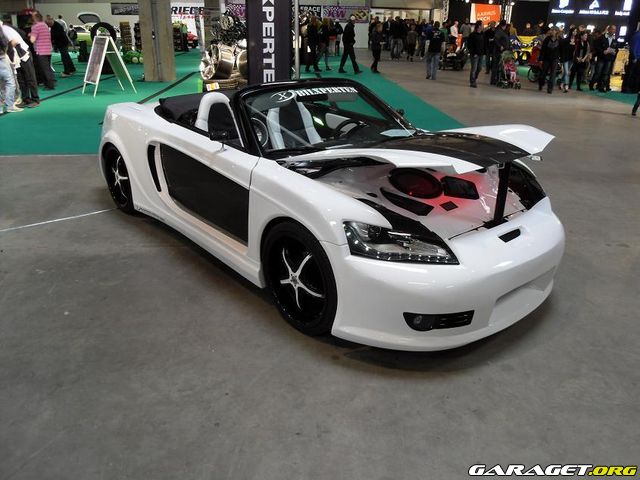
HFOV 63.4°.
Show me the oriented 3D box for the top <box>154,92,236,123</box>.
[{"bbox_3d":[-0.736,-1.144,4.443,1.150,0.200,0.500,-18,30,-38],"label":"top"}]

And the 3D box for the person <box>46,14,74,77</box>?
[{"bbox_3d":[-7.172,-5.376,14.308,0.650,1.620,0.550,-11,27,-27],"label":"person"}]

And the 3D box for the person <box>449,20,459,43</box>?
[{"bbox_3d":[6.345,-9.452,24.823,0.380,1.800,0.500,16,27,30],"label":"person"}]

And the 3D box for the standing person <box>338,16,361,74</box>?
[{"bbox_3d":[1.089,-6.620,17.649,0.720,1.810,0.500,4,23,4],"label":"standing person"}]

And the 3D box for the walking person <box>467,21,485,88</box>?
[{"bbox_3d":[4.338,-5.150,14.405,0.420,1.750,0.500,14,26,28],"label":"walking person"}]

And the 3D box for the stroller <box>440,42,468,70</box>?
[{"bbox_3d":[5.044,-6.933,19.559,0.700,1.000,0.900,6,24,9],"label":"stroller"}]

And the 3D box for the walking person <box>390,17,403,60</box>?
[{"bbox_3d":[3.685,-9.557,24.719,0.520,1.860,0.500,7,23,11],"label":"walking person"}]

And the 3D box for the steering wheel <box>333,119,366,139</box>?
[{"bbox_3d":[0.164,-0.759,3.931,0.360,0.360,0.090,-18,55,-38],"label":"steering wheel"}]

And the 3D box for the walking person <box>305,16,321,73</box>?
[{"bbox_3d":[-0.234,-6.526,17.298,0.520,1.730,0.480,0,23,-3],"label":"walking person"}]

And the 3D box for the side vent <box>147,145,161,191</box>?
[{"bbox_3d":[-1.261,-0.546,3.951,0.060,0.340,0.155,-18,30,-38],"label":"side vent"}]

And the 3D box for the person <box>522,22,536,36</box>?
[{"bbox_3d":[9.660,-9.234,24.280,0.500,1.740,0.350,8,24,14],"label":"person"}]

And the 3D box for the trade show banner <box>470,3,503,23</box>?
[{"bbox_3d":[8.145,-11.031,25.326,1.550,1.000,0.120,2,23,0],"label":"trade show banner"}]

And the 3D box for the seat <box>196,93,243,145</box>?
[{"bbox_3d":[-0.618,-0.609,3.849,0.520,0.880,0.750,-19,31,-39],"label":"seat"}]

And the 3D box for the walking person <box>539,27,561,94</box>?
[{"bbox_3d":[6.398,-5.029,14.414,0.550,1.750,0.500,8,24,13],"label":"walking person"}]

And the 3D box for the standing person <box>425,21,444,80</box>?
[{"bbox_3d":[3.477,-5.806,15.861,0.520,1.700,0.360,6,24,9],"label":"standing person"}]

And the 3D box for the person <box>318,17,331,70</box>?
[{"bbox_3d":[0.190,-6.768,17.911,0.450,1.710,0.460,0,23,-3],"label":"person"}]

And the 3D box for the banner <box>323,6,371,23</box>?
[{"bbox_3d":[1.670,-14.360,32.998,3.020,1.000,0.040,0,23,-3],"label":"banner"}]

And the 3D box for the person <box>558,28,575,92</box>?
[{"bbox_3d":[6.868,-5.002,14.425,0.500,1.670,0.360,6,24,9],"label":"person"}]

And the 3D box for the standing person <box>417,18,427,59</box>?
[{"bbox_3d":[4.874,-9.639,24.867,0.500,1.770,0.380,-1,23,-5],"label":"standing person"}]

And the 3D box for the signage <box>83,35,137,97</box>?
[{"bbox_3d":[-4.567,-3.797,11.233,0.930,1.200,0.670,-19,31,-40],"label":"signage"}]

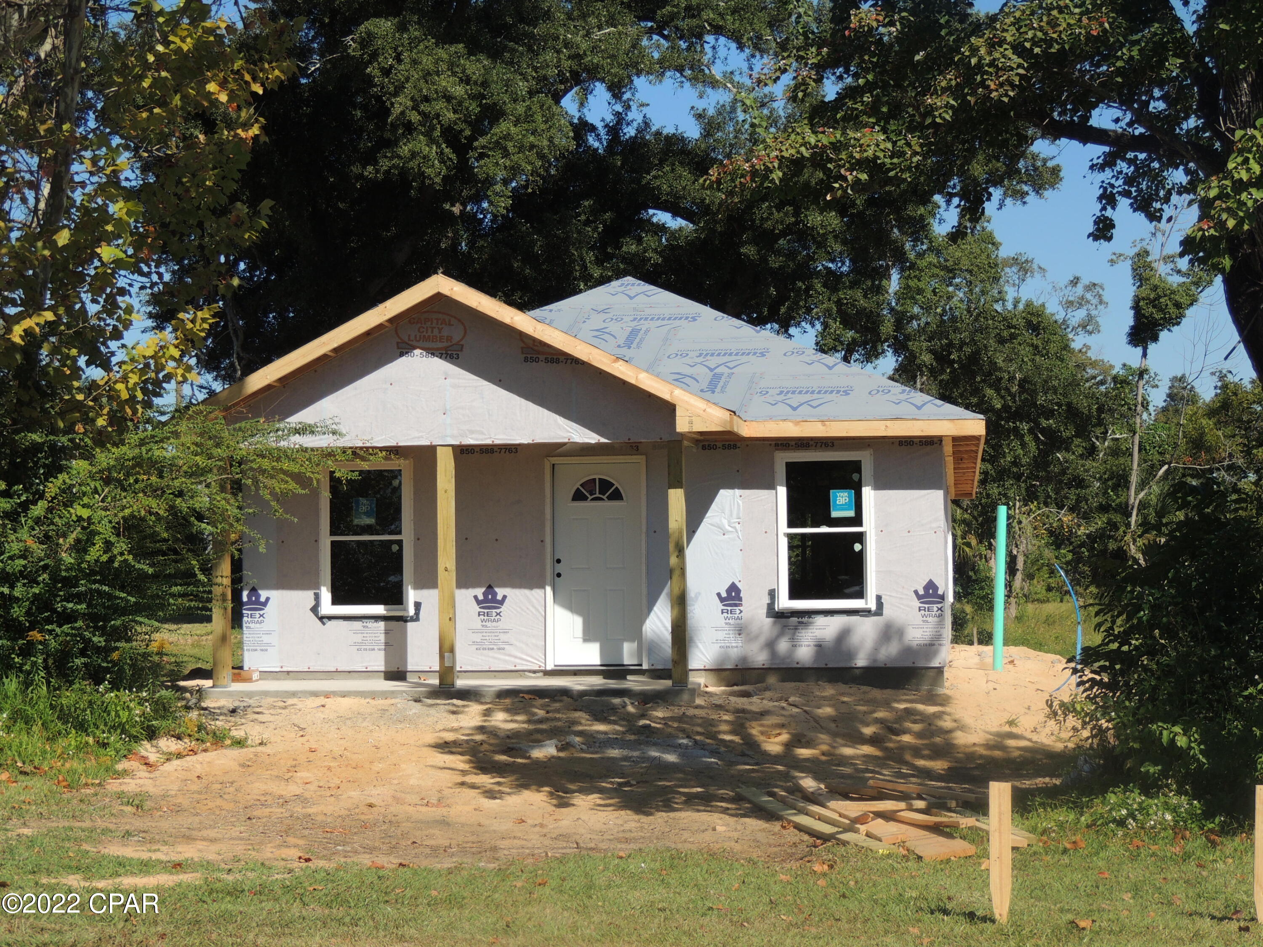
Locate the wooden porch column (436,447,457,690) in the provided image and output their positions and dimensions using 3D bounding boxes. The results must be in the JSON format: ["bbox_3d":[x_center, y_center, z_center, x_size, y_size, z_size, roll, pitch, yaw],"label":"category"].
[{"bbox_3d":[-1.743,0.880,24.114,0.140,2.286,0.140,-1,-3,8],"label":"wooden porch column"}]

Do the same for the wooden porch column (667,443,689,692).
[{"bbox_3d":[0.435,0.838,23.789,0.140,2.306,0.140,-1,-3,8],"label":"wooden porch column"}]

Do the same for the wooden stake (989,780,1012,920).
[{"bbox_3d":[1.505,1.549,10.414,0.089,0.580,0.030,-1,-3,8],"label":"wooden stake"}]

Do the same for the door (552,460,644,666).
[{"bbox_3d":[-0.341,0.905,25.735,0.930,2.060,0.070,-1,-3,8],"label":"door"}]

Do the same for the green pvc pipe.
[{"bbox_3d":[4.237,1.319,29.346,0.107,1.892,0.107,2,-3,0],"label":"green pvc pipe"}]

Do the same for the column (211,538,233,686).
[{"bbox_3d":[-3.919,0.910,24.439,0.140,2.280,0.140,-1,-3,8],"label":"column"}]

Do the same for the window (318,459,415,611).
[{"bbox_3d":[-2.698,0.664,26.038,0.960,1.570,0.080,-1,-3,8],"label":"window"}]

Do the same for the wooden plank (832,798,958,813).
[{"bbox_3d":[1.524,1.924,14.800,0.745,0.042,0.120,0,-3,-6],"label":"wooden plank"}]

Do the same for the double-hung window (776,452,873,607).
[{"bbox_3d":[1.920,0.573,25.350,0.960,1.570,0.080,-1,-3,8],"label":"double-hung window"}]

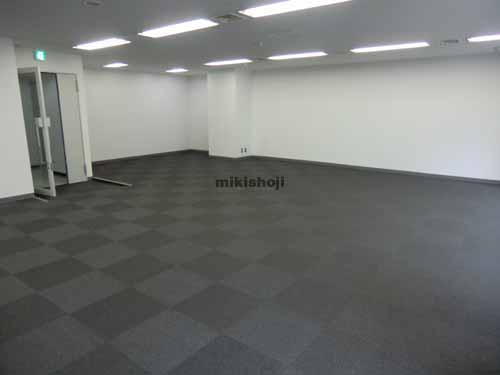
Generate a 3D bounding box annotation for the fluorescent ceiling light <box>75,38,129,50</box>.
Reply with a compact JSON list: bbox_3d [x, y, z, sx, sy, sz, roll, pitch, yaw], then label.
[{"bbox_3d":[-2.508,-2.416,5.842,1.270,0.060,0.290,10,16,36],"label":"fluorescent ceiling light"}]

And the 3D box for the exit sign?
[{"bbox_3d":[-3.785,-2.382,6.275,0.060,0.200,0.200,10,16,36],"label":"exit sign"}]

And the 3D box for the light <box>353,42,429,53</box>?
[{"bbox_3d":[2.402,-2.436,6.023,1.270,0.060,0.290,10,16,36],"label":"light"}]

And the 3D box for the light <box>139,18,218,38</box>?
[{"bbox_3d":[-0.993,-2.147,4.676,1.270,0.060,0.290,10,16,36],"label":"light"}]

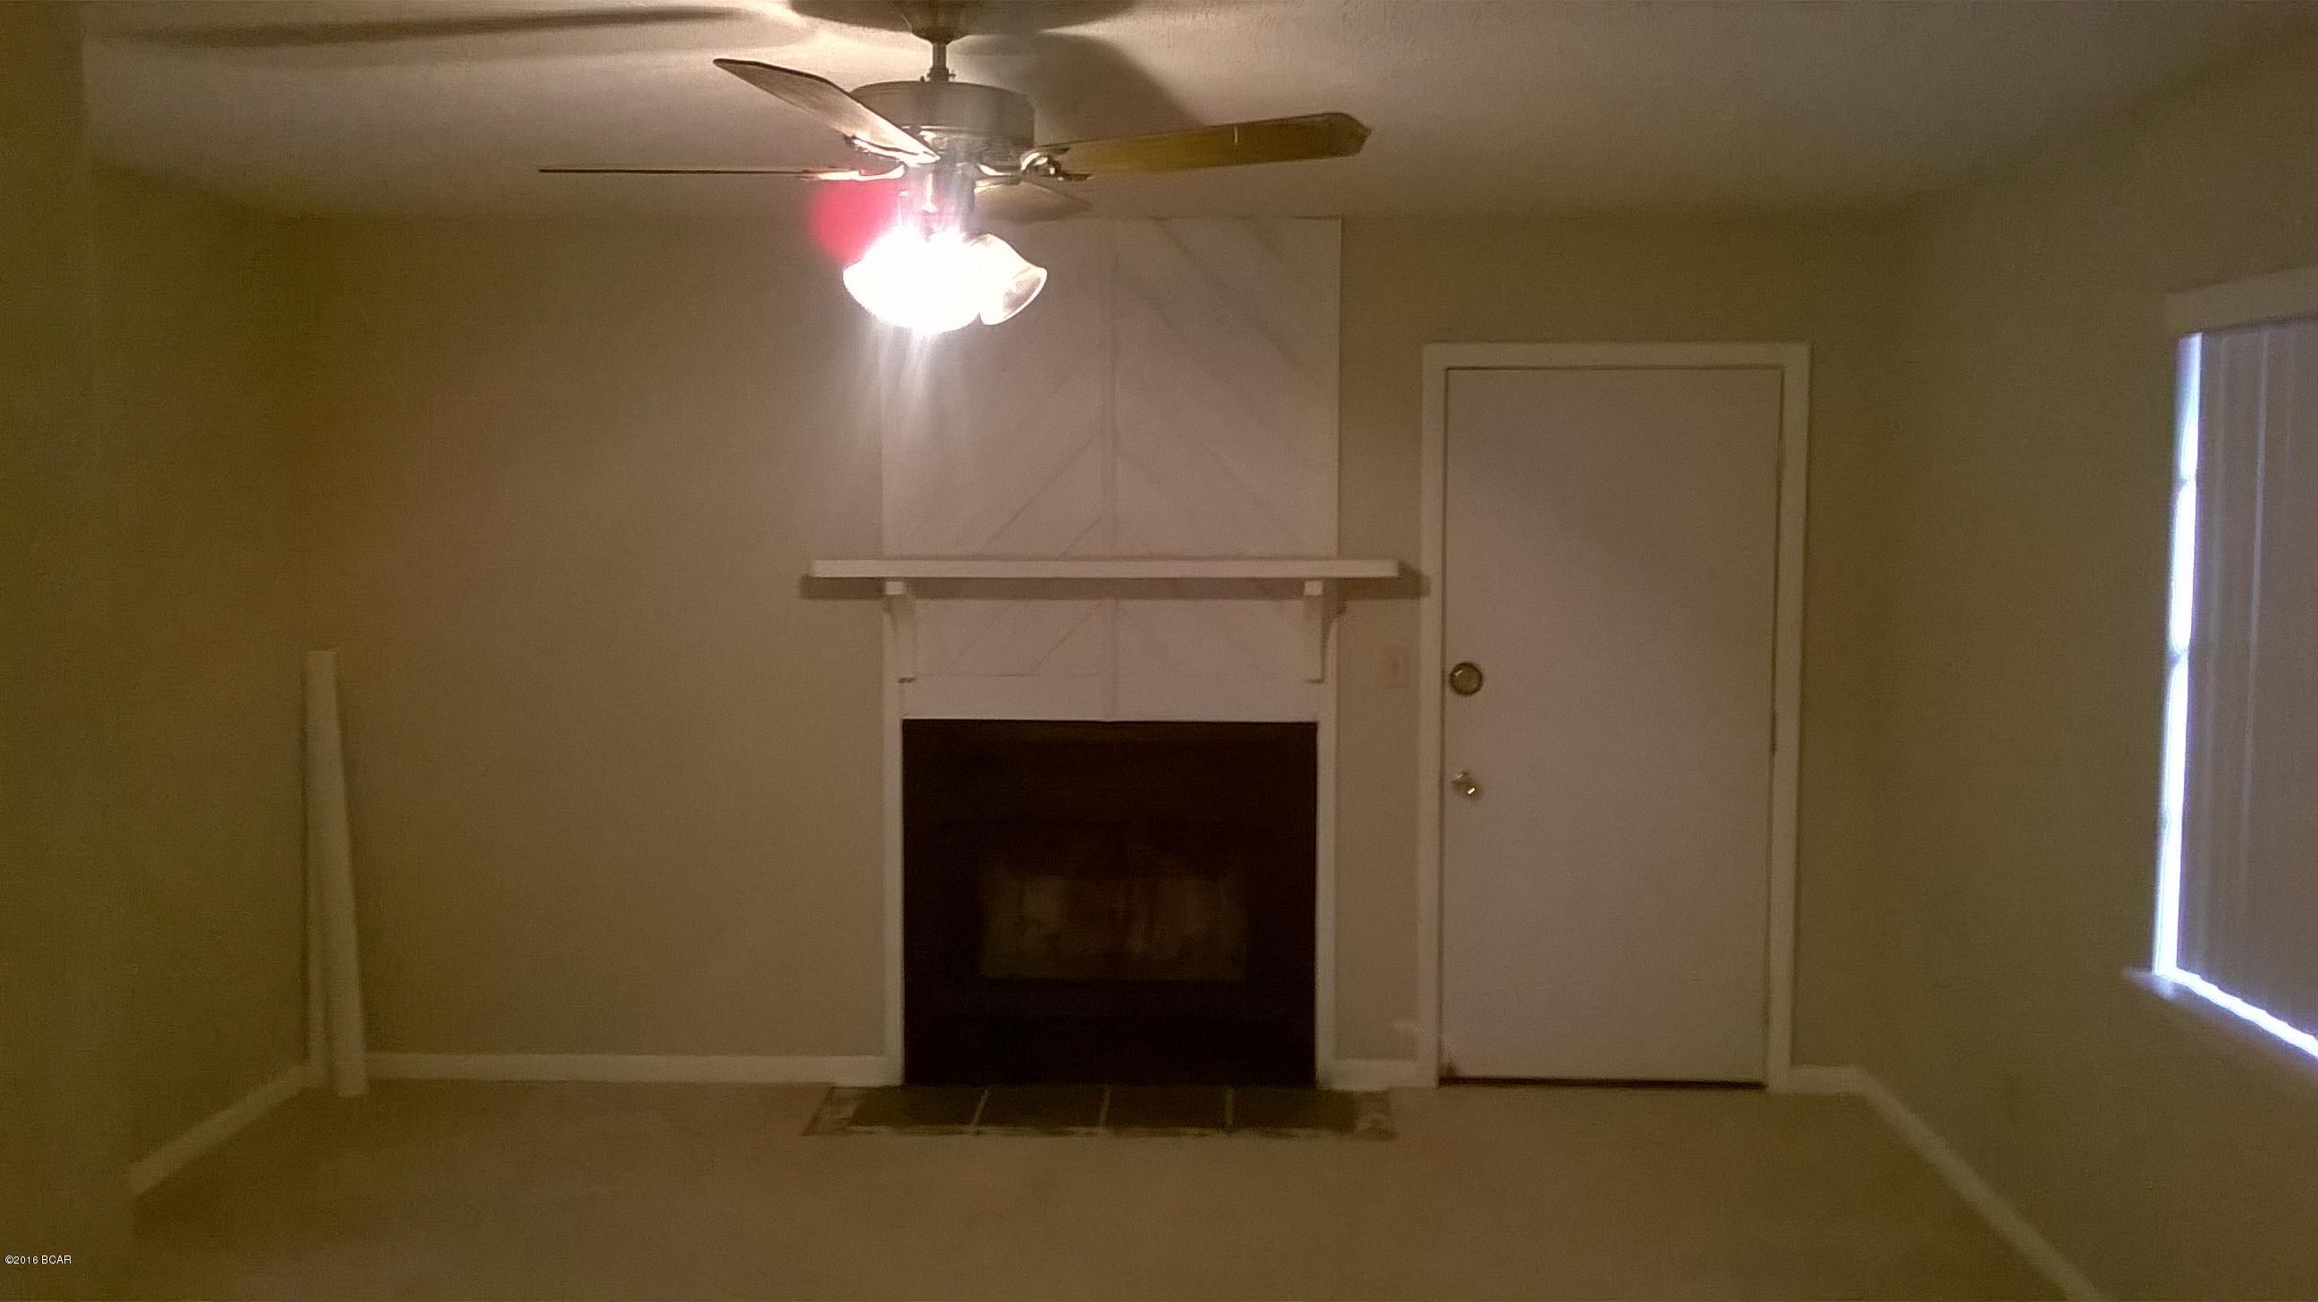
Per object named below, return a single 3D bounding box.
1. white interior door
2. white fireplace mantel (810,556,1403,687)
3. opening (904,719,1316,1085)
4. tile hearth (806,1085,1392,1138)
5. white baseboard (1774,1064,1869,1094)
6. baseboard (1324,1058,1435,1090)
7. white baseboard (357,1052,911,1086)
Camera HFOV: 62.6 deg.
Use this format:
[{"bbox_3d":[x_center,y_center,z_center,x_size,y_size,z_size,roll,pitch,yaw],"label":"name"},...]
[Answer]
[{"bbox_3d":[1.254,0.229,5.327,0.917,2.019,0.045,0,5,3],"label":"white interior door"},{"bbox_3d":[-0.143,-0.079,5.228,1.577,0.351,0.205,0,5,3],"label":"white fireplace mantel"},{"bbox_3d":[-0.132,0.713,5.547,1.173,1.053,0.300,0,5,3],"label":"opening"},{"bbox_3d":[-0.153,1.279,5.249,1.590,0.022,0.415,0,5,3],"label":"tile hearth"},{"bbox_3d":[1.871,1.213,5.361,0.225,0.080,0.015,0,5,3],"label":"white baseboard"},{"bbox_3d":[0.624,1.213,5.419,0.262,0.080,0.015,0,5,3],"label":"baseboard"},{"bbox_3d":[-1.603,1.213,5.521,1.690,0.079,0.015,0,5,3],"label":"white baseboard"}]

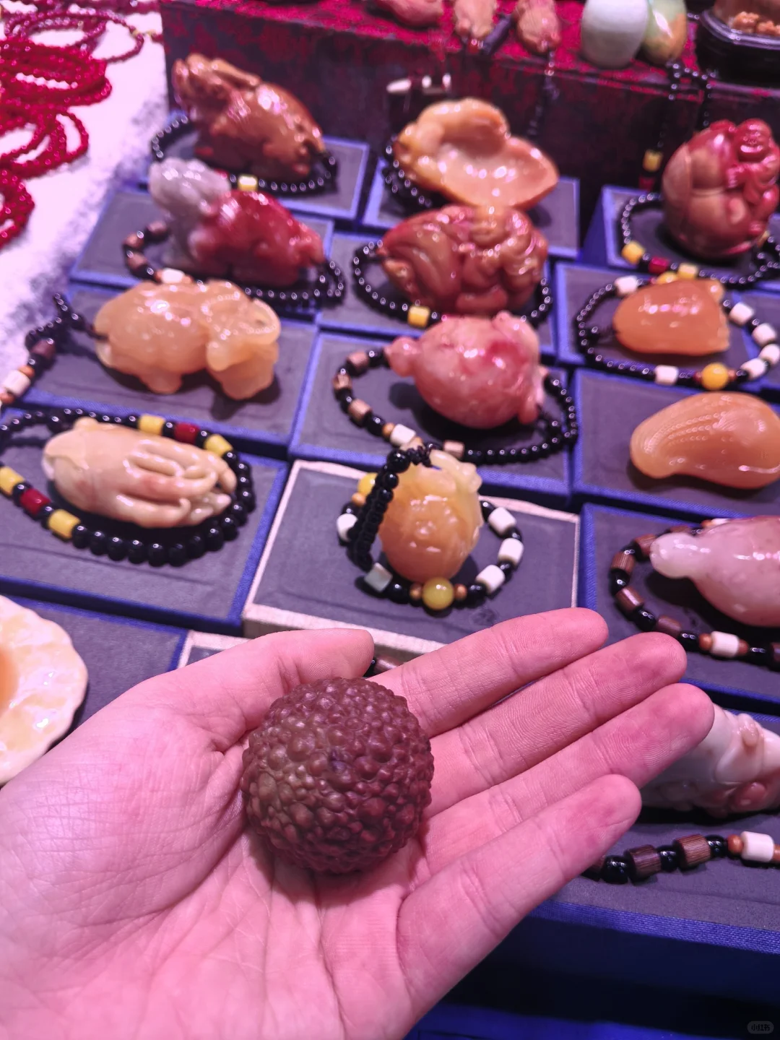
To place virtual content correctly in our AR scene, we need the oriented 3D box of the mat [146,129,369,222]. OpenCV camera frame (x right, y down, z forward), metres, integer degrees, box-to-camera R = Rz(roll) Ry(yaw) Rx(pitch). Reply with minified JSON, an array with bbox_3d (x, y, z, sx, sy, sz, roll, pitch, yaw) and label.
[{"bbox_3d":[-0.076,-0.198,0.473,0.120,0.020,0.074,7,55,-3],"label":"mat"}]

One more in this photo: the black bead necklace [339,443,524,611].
[{"bbox_3d":[0.018,-0.002,0.301,0.074,0.046,0.060,8,54,-1],"label":"black bead necklace"}]

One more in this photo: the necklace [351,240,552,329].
[{"bbox_3d":[0.032,-0.120,0.416,0.106,0.012,0.065,8,54,-1],"label":"necklace"}]

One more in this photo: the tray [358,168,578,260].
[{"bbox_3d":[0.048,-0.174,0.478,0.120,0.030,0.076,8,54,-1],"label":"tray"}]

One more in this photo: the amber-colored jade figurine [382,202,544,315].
[{"bbox_3d":[0.036,-0.128,0.402,0.084,0.047,0.060,8,54,-1],"label":"amber-colored jade figurine"}]

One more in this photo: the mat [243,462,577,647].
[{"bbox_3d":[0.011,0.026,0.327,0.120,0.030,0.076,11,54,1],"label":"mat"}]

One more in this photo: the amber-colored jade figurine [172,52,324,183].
[{"bbox_3d":[-0.076,-0.221,0.443,0.082,0.054,0.042,12,55,1],"label":"amber-colored jade figurine"}]

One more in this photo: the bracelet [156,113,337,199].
[{"bbox_3d":[-0.082,-0.208,0.461,0.110,0.009,0.070,7,55,-3],"label":"bracelet"}]

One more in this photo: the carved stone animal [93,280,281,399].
[{"bbox_3d":[-0.086,-0.080,0.351,0.078,0.045,0.039,6,55,-3],"label":"carved stone animal"}]

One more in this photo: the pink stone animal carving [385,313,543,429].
[{"bbox_3d":[0.032,-0.065,0.351,0.069,0.046,0.052,8,54,-1],"label":"pink stone animal carving"}]

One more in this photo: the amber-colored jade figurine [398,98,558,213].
[{"bbox_3d":[0.048,-0.203,0.450,0.091,0.049,0.044,13,55,2],"label":"amber-colored jade figurine"}]

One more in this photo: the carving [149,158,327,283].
[{"bbox_3d":[-0.073,-0.146,0.394,0.083,0.051,0.041,9,55,-1],"label":"carving"}]

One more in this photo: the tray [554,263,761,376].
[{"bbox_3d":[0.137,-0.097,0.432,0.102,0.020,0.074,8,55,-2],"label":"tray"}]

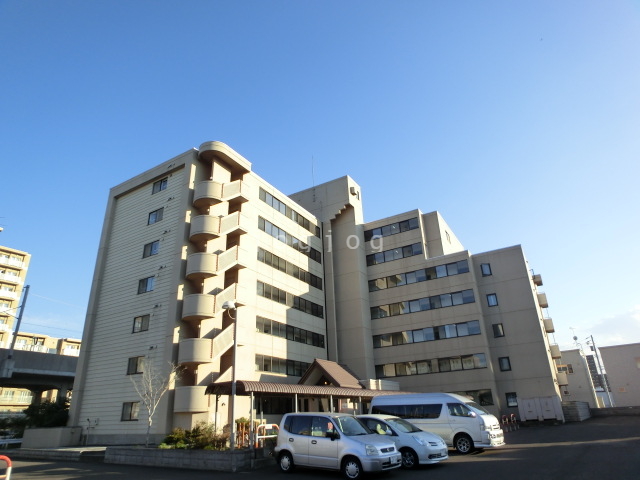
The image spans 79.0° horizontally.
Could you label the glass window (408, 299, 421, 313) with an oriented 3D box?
[{"bbox_3d":[9.100,6.311,36.993,0.990,1.185,0.120,-15,-27,29],"label":"glass window"}]

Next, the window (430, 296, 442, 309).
[{"bbox_3d":[10.784,5.824,36.050,0.937,1.186,0.120,-15,-27,29],"label":"window"}]

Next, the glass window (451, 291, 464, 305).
[{"bbox_3d":[12.810,5.464,36.009,1.000,1.170,0.150,-15,-26,26],"label":"glass window"}]

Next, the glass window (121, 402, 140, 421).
[{"bbox_3d":[-12.626,11.478,25.970,1.770,1.160,0.120,-16,-27,26],"label":"glass window"}]

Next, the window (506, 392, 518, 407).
[{"bbox_3d":[15.943,13.268,32.183,0.820,1.100,0.120,-15,-27,27],"label":"window"}]

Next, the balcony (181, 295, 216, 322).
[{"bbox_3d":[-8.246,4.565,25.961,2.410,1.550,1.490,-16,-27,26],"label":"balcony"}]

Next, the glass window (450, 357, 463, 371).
[{"bbox_3d":[12.075,10.912,34.275,0.970,1.170,0.150,-15,-26,26],"label":"glass window"}]

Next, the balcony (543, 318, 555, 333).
[{"bbox_3d":[25.024,9.422,42.328,1.000,1.250,2.000,-15,-27,27],"label":"balcony"}]

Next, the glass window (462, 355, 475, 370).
[{"bbox_3d":[12.942,10.675,33.830,1.000,1.170,0.150,-15,-26,26],"label":"glass window"}]

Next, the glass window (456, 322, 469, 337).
[{"bbox_3d":[12.905,8.123,34.991,1.000,1.200,0.150,-16,-26,26],"label":"glass window"}]

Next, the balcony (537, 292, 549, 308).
[{"bbox_3d":[26.892,7.371,46.772,0.790,1.380,2.200,-16,-27,26],"label":"balcony"}]

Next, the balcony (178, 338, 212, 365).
[{"bbox_3d":[-8.176,7.152,24.599,2.350,1.439,1.300,-15,-27,29],"label":"balcony"}]

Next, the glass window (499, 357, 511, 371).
[{"bbox_3d":[15.889,10.667,33.296,0.840,1.120,0.120,-15,-27,27],"label":"glass window"}]

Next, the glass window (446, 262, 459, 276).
[{"bbox_3d":[12.756,2.832,37.163,1.000,1.200,0.150,-16,-26,26],"label":"glass window"}]

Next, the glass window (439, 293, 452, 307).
[{"bbox_3d":[11.928,5.677,36.387,1.030,1.200,0.120,-15,-27,27],"label":"glass window"}]

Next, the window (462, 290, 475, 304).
[{"bbox_3d":[13.599,5.207,35.514,1.020,1.210,0.120,-15,-27,27],"label":"window"}]

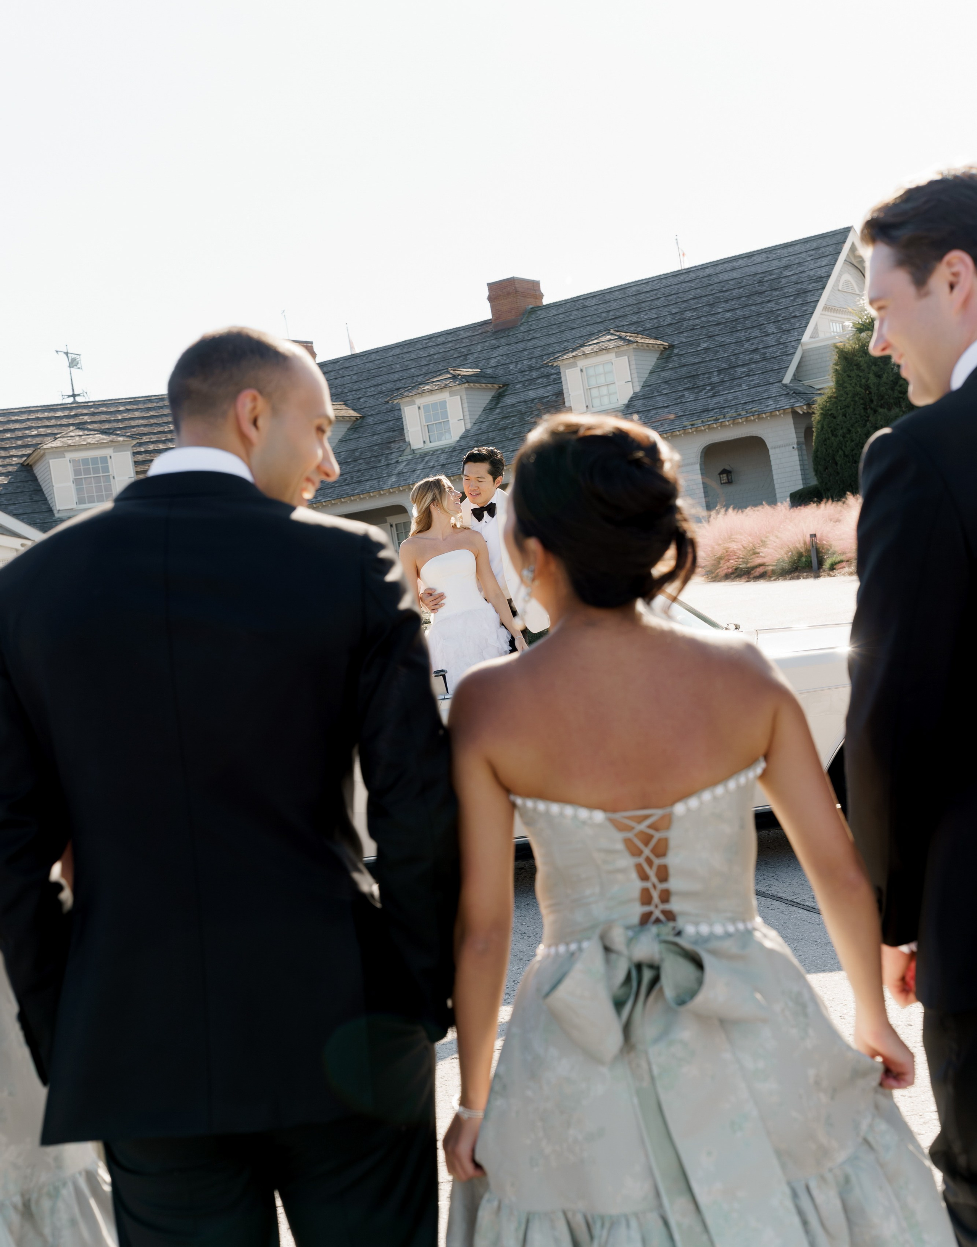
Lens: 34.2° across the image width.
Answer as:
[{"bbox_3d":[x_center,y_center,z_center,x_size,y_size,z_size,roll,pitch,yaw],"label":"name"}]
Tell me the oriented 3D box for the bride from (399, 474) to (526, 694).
[{"bbox_3d":[-0.077,0.166,6.984,0.570,1.640,0.480,-9,2,-6],"label":"bride"}]

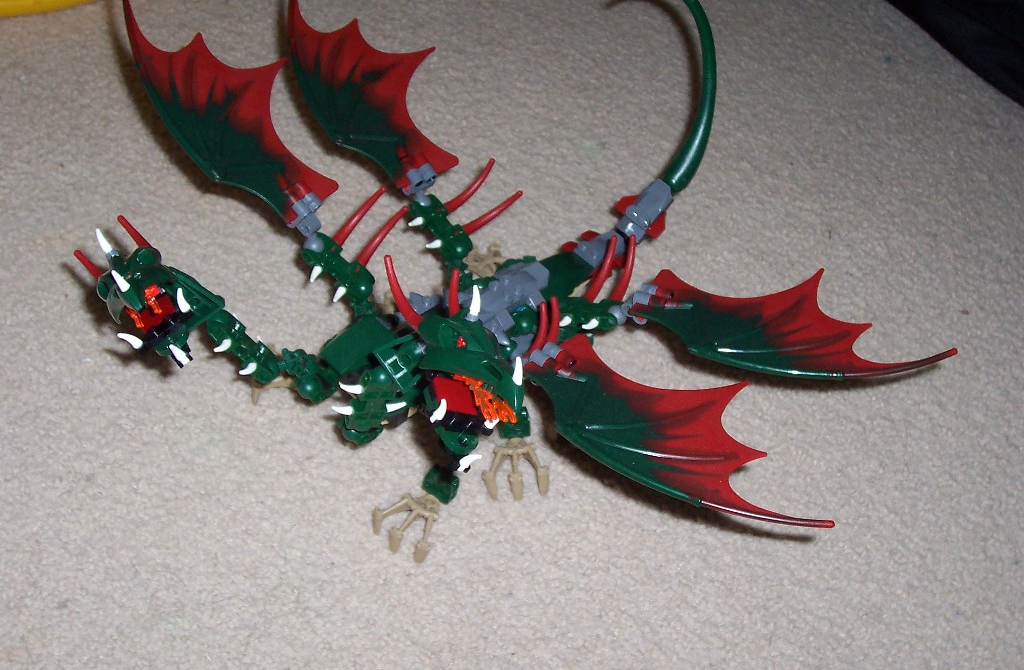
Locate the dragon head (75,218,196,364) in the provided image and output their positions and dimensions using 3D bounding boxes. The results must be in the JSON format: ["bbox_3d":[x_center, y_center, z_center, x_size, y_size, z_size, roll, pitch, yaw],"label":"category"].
[{"bbox_3d":[-0.162,-0.018,0.584,0.038,0.070,0.056,-37,103,-4],"label":"dragon head"}]

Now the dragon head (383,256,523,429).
[{"bbox_3d":[-0.022,0.005,0.522,0.038,0.055,0.068,11,8,-41],"label":"dragon head"}]

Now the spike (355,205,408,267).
[{"bbox_3d":[-0.063,-0.048,0.668,0.005,0.009,0.038,39,85,26],"label":"spike"}]

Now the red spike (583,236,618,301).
[{"bbox_3d":[0.044,-0.032,0.651,0.005,0.039,0.009,39,40,26],"label":"red spike"}]

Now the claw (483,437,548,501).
[{"bbox_3d":[0.002,0.065,0.657,0.032,0.017,0.028,3,41,-13],"label":"claw"}]

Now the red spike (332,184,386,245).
[{"bbox_3d":[-0.073,-0.057,0.655,0.009,0.040,0.006,42,7,-8],"label":"red spike"}]

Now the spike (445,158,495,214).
[{"bbox_3d":[-0.022,-0.078,0.719,0.038,0.005,0.009,-48,109,-8],"label":"spike"}]

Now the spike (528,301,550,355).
[{"bbox_3d":[0.012,-0.002,0.622,0.009,0.037,0.006,13,22,-2],"label":"spike"}]

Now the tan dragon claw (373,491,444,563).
[{"bbox_3d":[-0.049,0.089,0.651,0.032,0.018,0.029,31,53,13],"label":"tan dragon claw"}]

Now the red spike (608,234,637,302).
[{"bbox_3d":[0.056,-0.032,0.672,0.009,0.038,0.006,16,16,3],"label":"red spike"}]

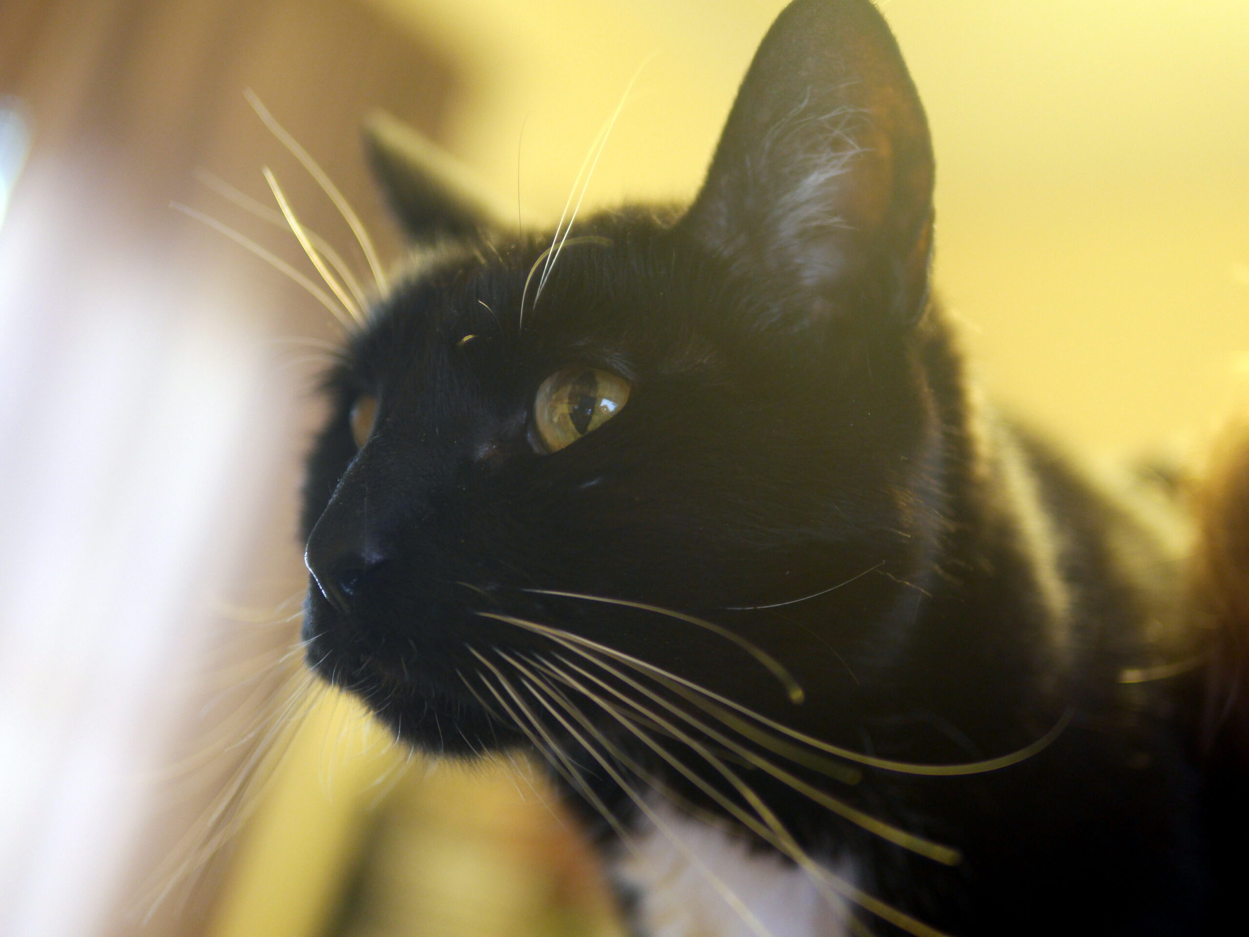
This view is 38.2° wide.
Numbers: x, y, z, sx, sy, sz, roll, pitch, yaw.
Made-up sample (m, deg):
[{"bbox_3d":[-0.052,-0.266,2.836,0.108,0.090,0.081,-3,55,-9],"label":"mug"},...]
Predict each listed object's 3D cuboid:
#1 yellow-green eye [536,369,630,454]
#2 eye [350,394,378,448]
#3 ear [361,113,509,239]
[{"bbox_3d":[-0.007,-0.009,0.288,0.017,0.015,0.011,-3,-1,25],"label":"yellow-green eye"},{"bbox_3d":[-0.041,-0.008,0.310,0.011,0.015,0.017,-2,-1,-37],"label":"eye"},{"bbox_3d":[-0.037,-0.051,0.355,0.022,0.047,0.036,-13,-7,-32],"label":"ear"}]

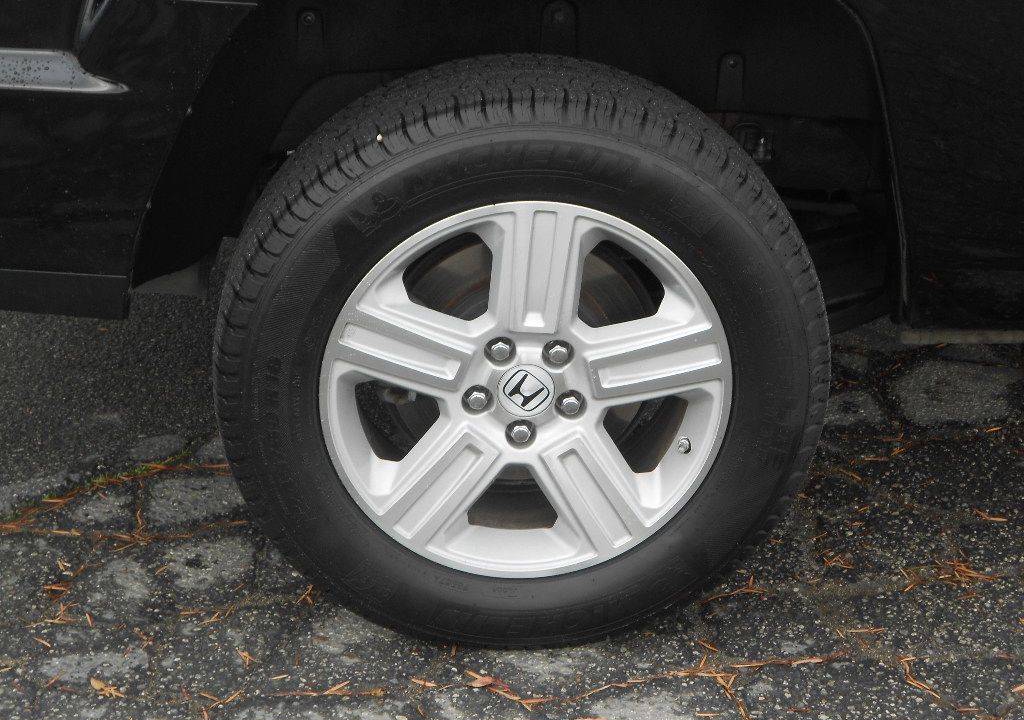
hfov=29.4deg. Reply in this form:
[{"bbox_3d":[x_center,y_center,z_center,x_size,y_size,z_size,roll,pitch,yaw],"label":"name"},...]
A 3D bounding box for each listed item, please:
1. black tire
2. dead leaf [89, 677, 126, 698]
[{"bbox_3d":[0.011,-0.003,2.418,0.751,0.740,0.248,1,23,-5],"label":"black tire"},{"bbox_3d":[-0.487,0.396,2.359,0.055,0.010,0.027,19,28,33],"label":"dead leaf"}]

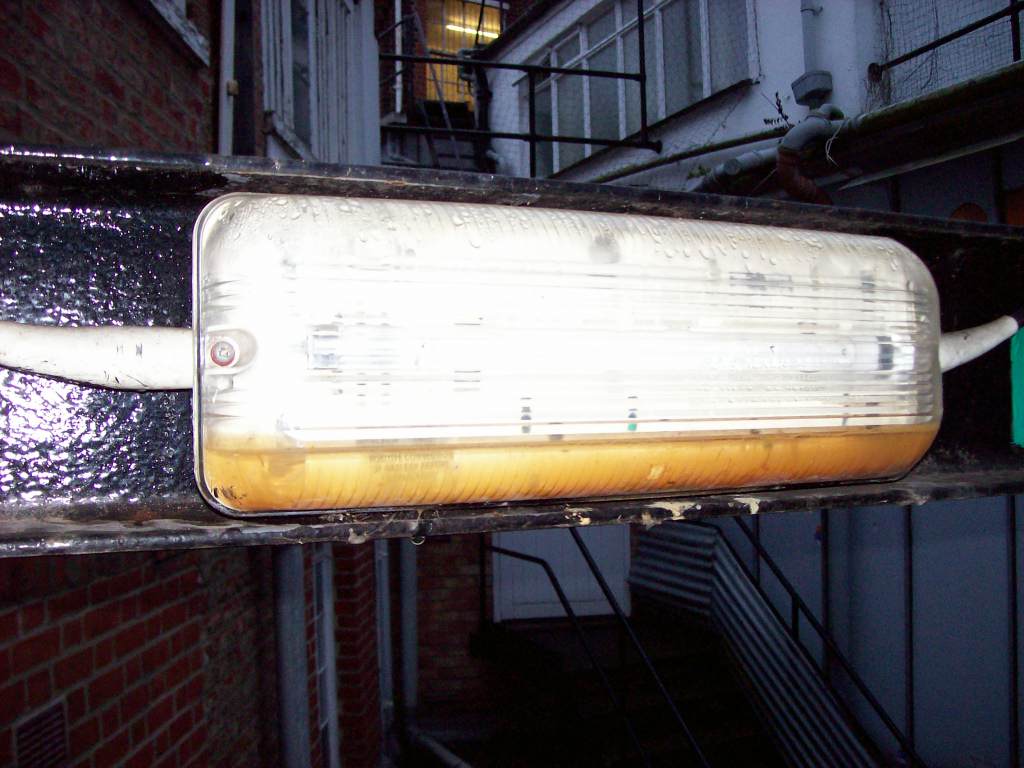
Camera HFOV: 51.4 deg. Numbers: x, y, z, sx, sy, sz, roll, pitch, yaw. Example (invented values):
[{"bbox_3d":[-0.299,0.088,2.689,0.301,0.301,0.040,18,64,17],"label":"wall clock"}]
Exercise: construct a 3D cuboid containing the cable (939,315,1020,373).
[{"bbox_3d":[0.270,-0.023,0.615,0.066,0.032,0.023,-1,-1,-30],"label":"cable"}]

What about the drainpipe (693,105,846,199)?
[{"bbox_3d":[1.374,-1.232,5.800,0.360,0.420,0.950,-1,-1,-24],"label":"drainpipe"}]

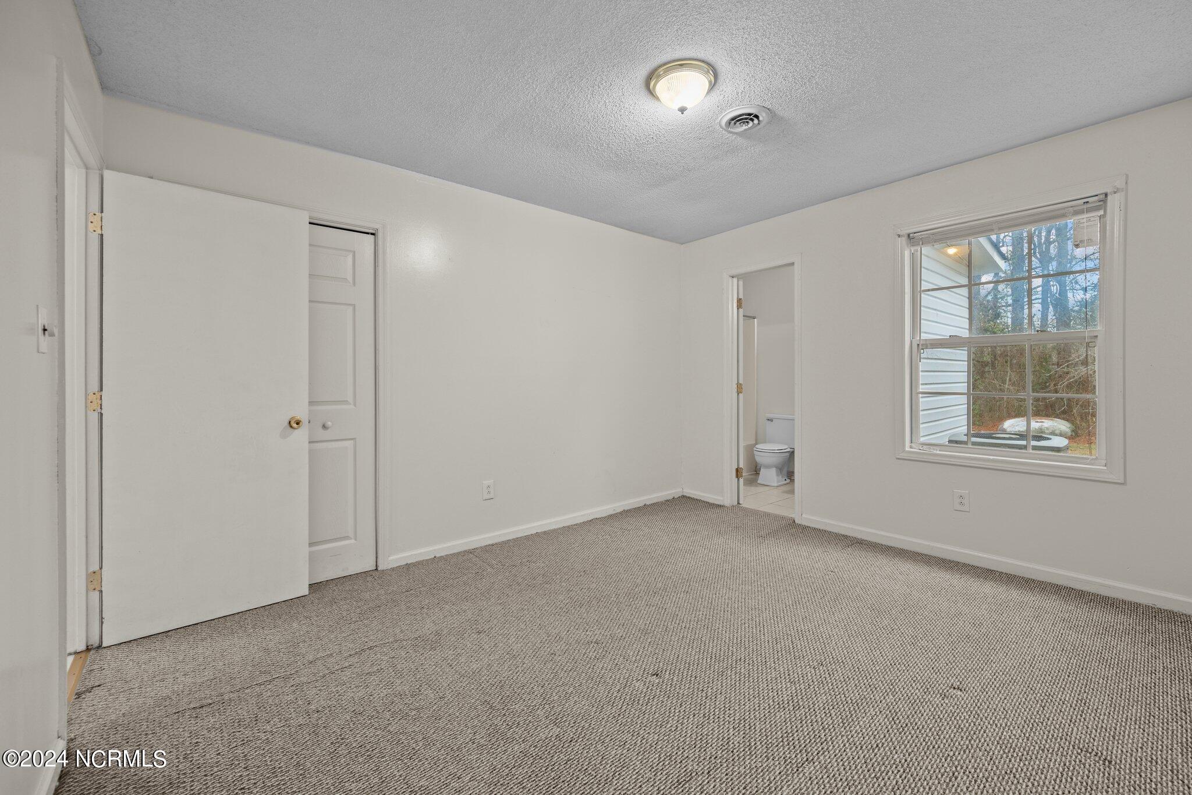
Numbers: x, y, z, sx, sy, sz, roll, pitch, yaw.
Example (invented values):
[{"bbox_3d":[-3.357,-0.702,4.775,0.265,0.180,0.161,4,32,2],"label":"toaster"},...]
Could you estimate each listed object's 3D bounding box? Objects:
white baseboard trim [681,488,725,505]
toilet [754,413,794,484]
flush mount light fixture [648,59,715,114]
[{"bbox_3d":[0.971,0.929,4.290,0.015,0.066,0.480,-1,1,-40],"label":"white baseboard trim"},{"bbox_3d":[2.064,0.581,5.219,0.710,0.735,0.470,-1,1,-40],"label":"toilet"},{"bbox_3d":[0.379,-1.319,2.030,0.283,0.150,0.283,0,1,0],"label":"flush mount light fixture"}]

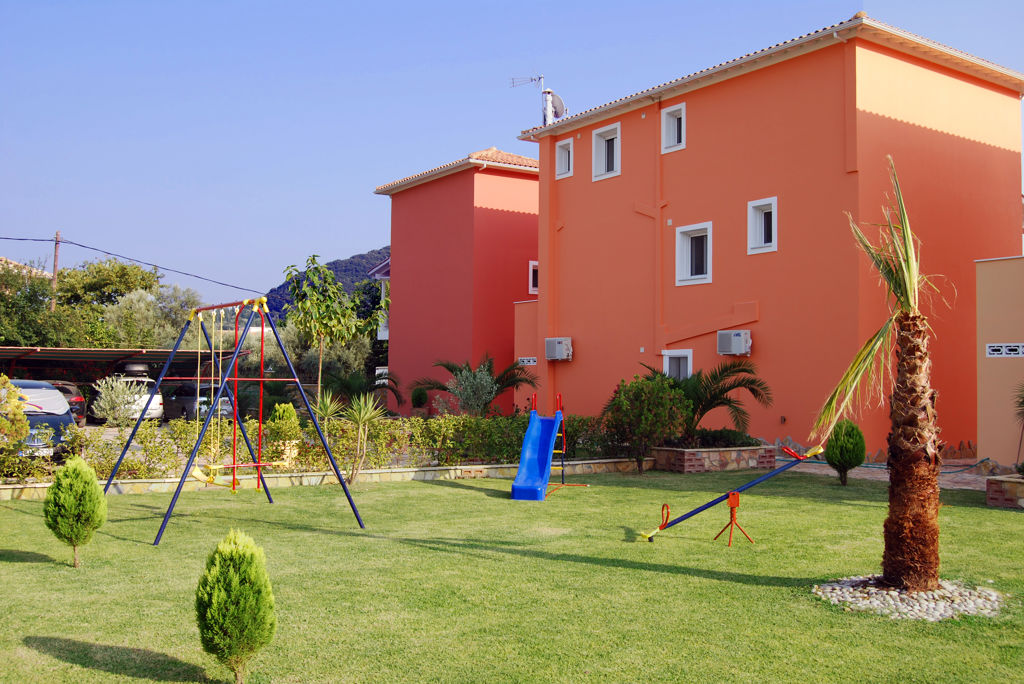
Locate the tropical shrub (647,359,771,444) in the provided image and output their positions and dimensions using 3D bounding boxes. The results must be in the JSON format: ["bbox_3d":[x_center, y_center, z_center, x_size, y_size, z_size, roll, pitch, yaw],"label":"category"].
[{"bbox_3d":[3.471,1.115,17.538,2.429,1.559,2.100,0,-2,11],"label":"tropical shrub"}]

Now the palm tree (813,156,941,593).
[{"bbox_3d":[2.830,0.206,7.532,1.000,3.360,0.950,1,-2,0],"label":"palm tree"}]

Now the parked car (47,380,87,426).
[{"bbox_3d":[-14.891,1.944,30.729,1.790,1.470,4.300,2,-3,-34],"label":"parked car"}]

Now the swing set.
[{"bbox_3d":[-3.119,0.757,10.517,2.143,2.377,2.418,2,-3,-36],"label":"swing set"}]

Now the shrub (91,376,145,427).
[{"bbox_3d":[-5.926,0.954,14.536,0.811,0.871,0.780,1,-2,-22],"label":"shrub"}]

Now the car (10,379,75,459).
[{"bbox_3d":[-8.597,1.407,16.999,1.650,1.500,3.750,2,-3,-33],"label":"car"}]

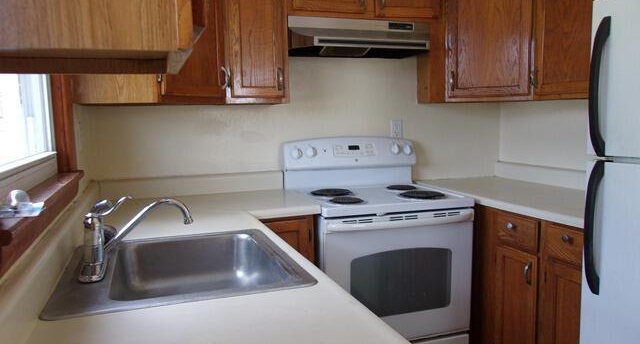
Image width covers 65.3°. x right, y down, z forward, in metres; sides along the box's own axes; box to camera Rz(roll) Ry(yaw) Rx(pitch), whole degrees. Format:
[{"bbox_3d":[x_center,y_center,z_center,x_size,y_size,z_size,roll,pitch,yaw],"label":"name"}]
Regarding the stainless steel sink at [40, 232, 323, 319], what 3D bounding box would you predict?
[{"bbox_3d":[-0.391,0.339,1.407,0.580,0.190,0.645,-3,7,-19],"label":"stainless steel sink"}]

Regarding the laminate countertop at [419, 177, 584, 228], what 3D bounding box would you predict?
[{"bbox_3d":[1.077,0.129,2.518,0.657,0.038,1.360,-3,7,-19],"label":"laminate countertop"}]

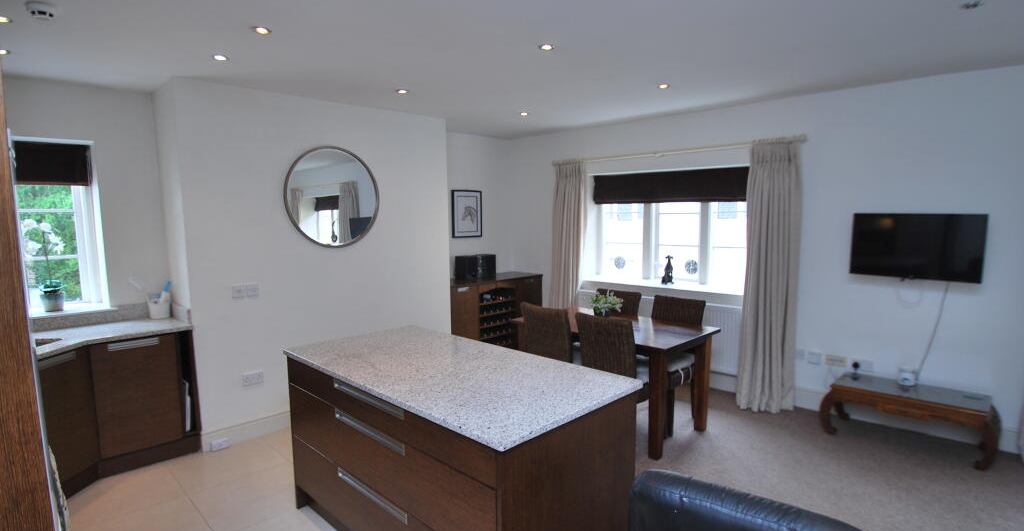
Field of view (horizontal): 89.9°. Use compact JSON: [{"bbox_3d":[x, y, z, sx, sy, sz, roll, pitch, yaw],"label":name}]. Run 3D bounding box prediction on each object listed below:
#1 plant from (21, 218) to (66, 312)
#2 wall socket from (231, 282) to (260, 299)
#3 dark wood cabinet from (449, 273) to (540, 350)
[{"bbox_3d":[-3.024,0.000,3.321,0.180,0.600,0.205,5,8,43],"label":"plant"},{"bbox_3d":[-1.863,0.181,3.604,0.012,0.090,0.182,5,8,43],"label":"wall socket"},{"bbox_3d":[-0.315,0.577,5.733,0.500,0.863,1.440,5,8,43],"label":"dark wood cabinet"}]

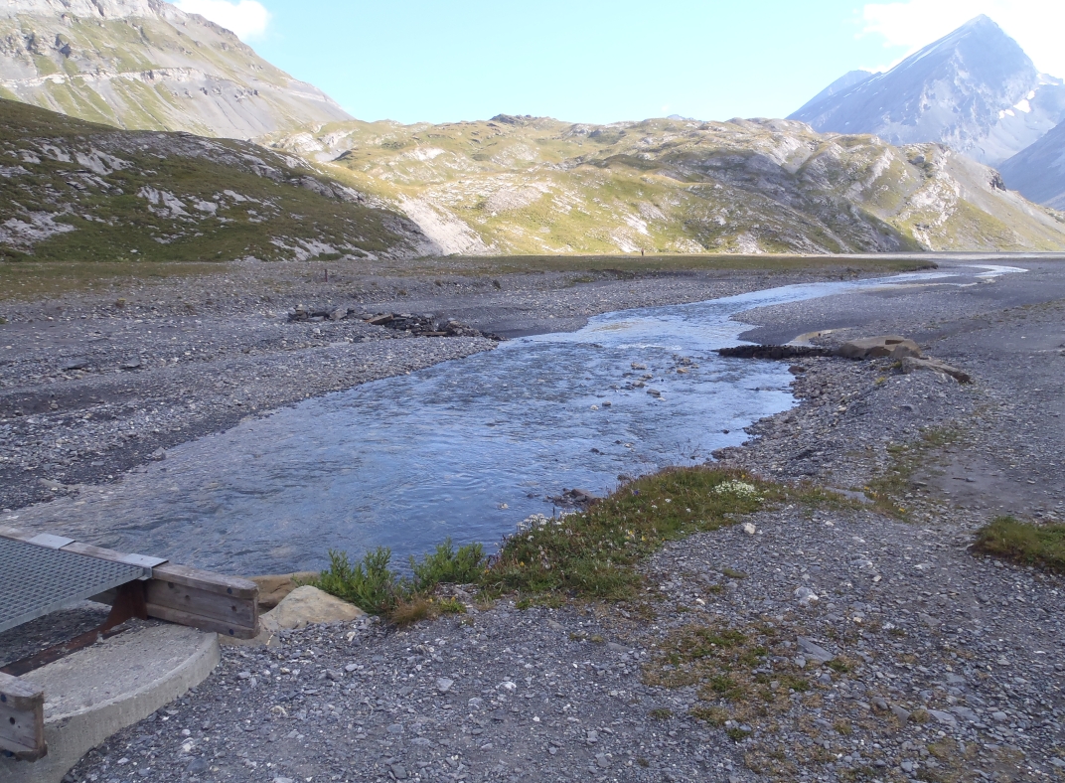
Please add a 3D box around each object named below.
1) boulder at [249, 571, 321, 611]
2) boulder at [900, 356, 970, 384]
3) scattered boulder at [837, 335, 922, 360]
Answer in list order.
[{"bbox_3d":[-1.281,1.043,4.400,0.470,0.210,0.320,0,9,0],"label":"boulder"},{"bbox_3d":[5.472,-0.290,11.700,0.850,0.280,0.600,4,10,25],"label":"boulder"},{"bbox_3d":[5.603,-0.713,13.900,1.220,0.360,0.800,1,9,5],"label":"scattered boulder"}]

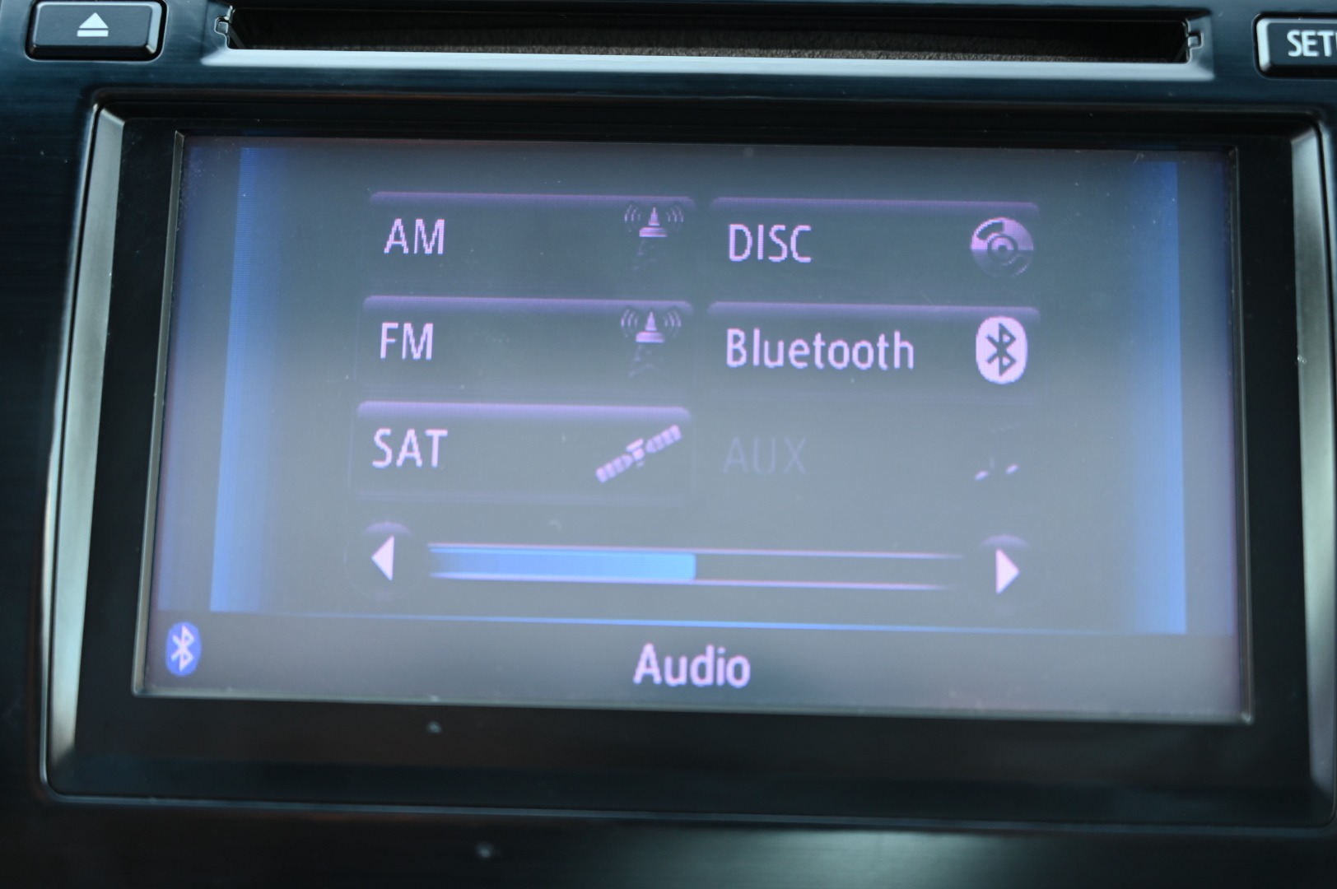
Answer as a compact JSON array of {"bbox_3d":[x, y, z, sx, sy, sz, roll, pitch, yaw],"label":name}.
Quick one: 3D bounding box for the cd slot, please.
[{"bbox_3d":[0.005,-0.053,0.275,0.126,0.006,0.010,1,-10,2],"label":"cd slot"}]

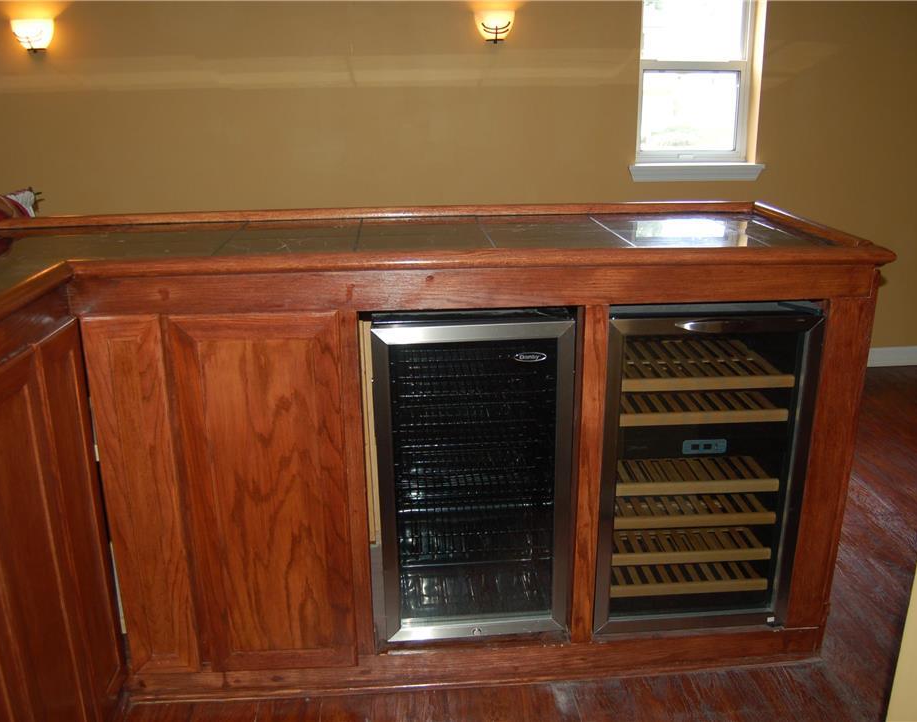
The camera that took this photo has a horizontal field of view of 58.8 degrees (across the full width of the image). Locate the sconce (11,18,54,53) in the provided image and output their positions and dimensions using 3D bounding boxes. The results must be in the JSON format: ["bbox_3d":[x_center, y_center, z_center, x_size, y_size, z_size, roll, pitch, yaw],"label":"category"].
[{"bbox_3d":[-1.843,-1.403,3.510,0.175,0.137,0.110,-2,18,-4],"label":"sconce"}]

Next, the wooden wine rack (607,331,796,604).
[{"bbox_3d":[0.560,0.256,2.164,0.410,0.590,0.400,-2,18,-4],"label":"wooden wine rack"}]

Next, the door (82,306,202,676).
[{"bbox_3d":[-0.700,0.329,1.831,0.160,0.884,0.022,-2,18,-4],"label":"door"}]

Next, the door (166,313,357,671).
[{"bbox_3d":[-0.426,0.322,1.850,0.351,0.888,0.022,-2,18,-4],"label":"door"}]

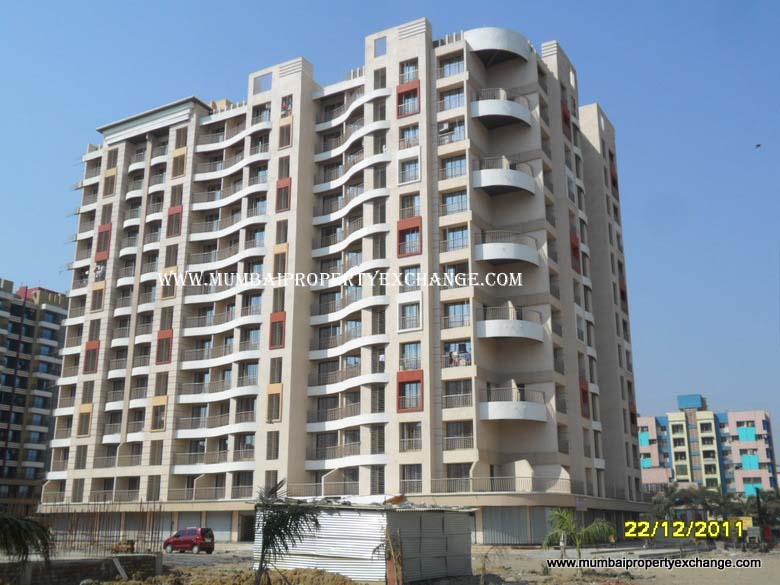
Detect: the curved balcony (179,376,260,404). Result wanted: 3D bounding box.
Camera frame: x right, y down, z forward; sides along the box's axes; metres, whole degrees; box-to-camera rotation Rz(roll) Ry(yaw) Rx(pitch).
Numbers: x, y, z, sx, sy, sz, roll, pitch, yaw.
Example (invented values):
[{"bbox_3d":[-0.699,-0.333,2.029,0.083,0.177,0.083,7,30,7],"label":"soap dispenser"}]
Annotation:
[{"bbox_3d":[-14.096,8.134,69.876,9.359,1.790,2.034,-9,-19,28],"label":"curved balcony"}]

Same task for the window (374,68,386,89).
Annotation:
[{"bbox_3d":[-0.705,-17.555,68.650,1.121,1.823,0.200,-9,-18,29],"label":"window"}]

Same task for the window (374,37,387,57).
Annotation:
[{"bbox_3d":[-0.746,-20.493,69.781,1.123,1.665,0.217,-9,-19,28],"label":"window"}]

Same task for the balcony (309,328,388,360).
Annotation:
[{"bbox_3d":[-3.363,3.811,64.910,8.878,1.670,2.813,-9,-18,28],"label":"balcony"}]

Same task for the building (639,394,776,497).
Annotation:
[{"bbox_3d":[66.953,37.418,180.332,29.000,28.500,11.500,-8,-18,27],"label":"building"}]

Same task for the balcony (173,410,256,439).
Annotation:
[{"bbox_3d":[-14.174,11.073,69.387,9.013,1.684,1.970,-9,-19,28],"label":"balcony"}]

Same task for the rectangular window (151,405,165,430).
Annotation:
[{"bbox_3d":[-19.900,10.828,71.838,1.322,2.136,0.203,-9,-19,28],"label":"rectangular window"}]

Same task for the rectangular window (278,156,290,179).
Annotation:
[{"bbox_3d":[-8.906,-10.593,71.388,1.172,2.049,0.150,-9,-18,28],"label":"rectangular window"}]

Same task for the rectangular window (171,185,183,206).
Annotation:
[{"bbox_3d":[-20.043,-9.107,78.773,1.421,2.122,0.206,-9,-18,29],"label":"rectangular window"}]

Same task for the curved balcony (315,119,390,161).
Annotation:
[{"bbox_3d":[-3.210,-12.793,68.880,8.650,1.600,2.700,-9,-19,29],"label":"curved balcony"}]

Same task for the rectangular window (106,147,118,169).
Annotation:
[{"bbox_3d":[-28.194,-13.570,84.974,1.420,2.200,0.180,-9,-19,28],"label":"rectangular window"}]

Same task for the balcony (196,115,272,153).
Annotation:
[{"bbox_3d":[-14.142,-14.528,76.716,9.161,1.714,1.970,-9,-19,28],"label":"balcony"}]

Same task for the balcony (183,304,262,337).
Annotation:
[{"bbox_3d":[-14.346,2.611,72.803,9.404,1.638,2.163,-9,-18,29],"label":"balcony"}]

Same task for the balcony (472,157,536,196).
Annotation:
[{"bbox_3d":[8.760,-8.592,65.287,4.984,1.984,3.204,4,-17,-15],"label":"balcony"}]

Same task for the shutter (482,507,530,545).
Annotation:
[{"bbox_3d":[7.526,15.167,54.332,3.087,2.391,0.120,-6,-17,21],"label":"shutter"}]

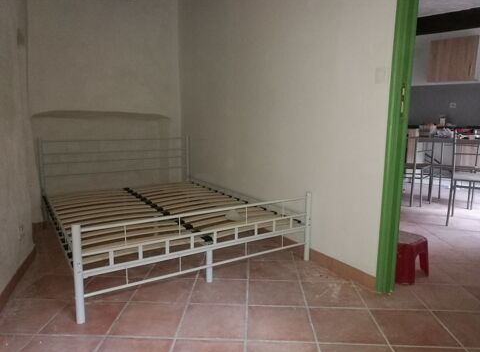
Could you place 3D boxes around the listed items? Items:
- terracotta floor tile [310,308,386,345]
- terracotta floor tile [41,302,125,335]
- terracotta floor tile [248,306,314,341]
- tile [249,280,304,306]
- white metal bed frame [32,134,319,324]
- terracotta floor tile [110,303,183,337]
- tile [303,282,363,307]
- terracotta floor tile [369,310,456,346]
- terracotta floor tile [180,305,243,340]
[{"bbox_3d":[0.499,0.711,1.778,0.305,0.010,0.303,1,9,2],"label":"terracotta floor tile"},{"bbox_3d":[-0.744,0.693,1.830,0.305,0.010,0.303,1,9,2],"label":"terracotta floor tile"},{"bbox_3d":[0.188,0.707,1.791,0.305,0.010,0.303,1,9,2],"label":"terracotta floor tile"},{"bbox_3d":[0.202,0.657,2.096,0.305,0.010,0.303,1,9,2],"label":"tile"},{"bbox_3d":[-0.651,0.131,2.888,1.458,0.764,1.935,-5,11,-31],"label":"white metal bed frame"},{"bbox_3d":[-0.433,0.698,1.817,0.305,0.010,0.303,1,9,2],"label":"terracotta floor tile"},{"bbox_3d":[0.512,0.662,2.083,0.305,0.010,0.303,1,9,2],"label":"tile"},{"bbox_3d":[0.810,0.716,1.765,0.305,0.010,0.303,1,9,2],"label":"terracotta floor tile"},{"bbox_3d":[-0.122,0.702,1.804,0.305,0.010,0.303,1,9,2],"label":"terracotta floor tile"}]

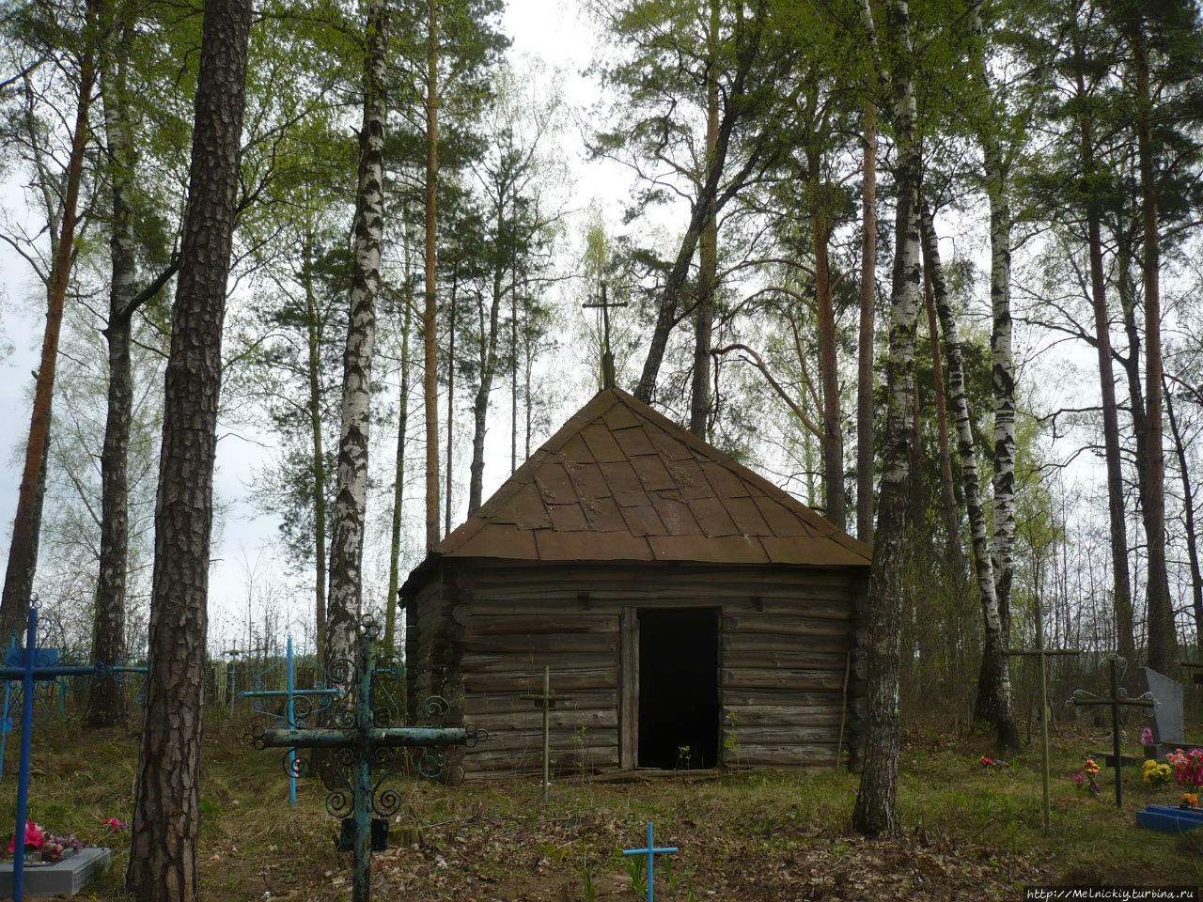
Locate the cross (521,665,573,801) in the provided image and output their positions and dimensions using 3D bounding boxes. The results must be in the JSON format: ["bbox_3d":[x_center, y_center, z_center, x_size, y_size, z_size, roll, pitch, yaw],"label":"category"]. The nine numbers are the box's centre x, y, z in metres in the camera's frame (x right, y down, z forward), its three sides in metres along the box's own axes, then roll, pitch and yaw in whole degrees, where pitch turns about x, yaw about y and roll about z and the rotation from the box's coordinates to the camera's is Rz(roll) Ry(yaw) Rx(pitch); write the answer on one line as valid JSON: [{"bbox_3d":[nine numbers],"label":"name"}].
[{"bbox_3d":[-0.532,2.725,11.766,0.517,1.258,0.080,2,-11,-15],"label":"cross"}]

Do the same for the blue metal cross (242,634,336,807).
[{"bbox_3d":[-3.020,2.595,11.828,0.930,1.581,0.090,2,-11,-15],"label":"blue metal cross"}]

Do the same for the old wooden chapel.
[{"bbox_3d":[0.134,1.666,16.813,5.450,5.137,5.614,2,-11,-15],"label":"old wooden chapel"}]

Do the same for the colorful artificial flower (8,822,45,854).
[{"bbox_3d":[-3.606,2.419,7.607,0.220,0.195,0.200,2,-11,-14],"label":"colorful artificial flower"}]

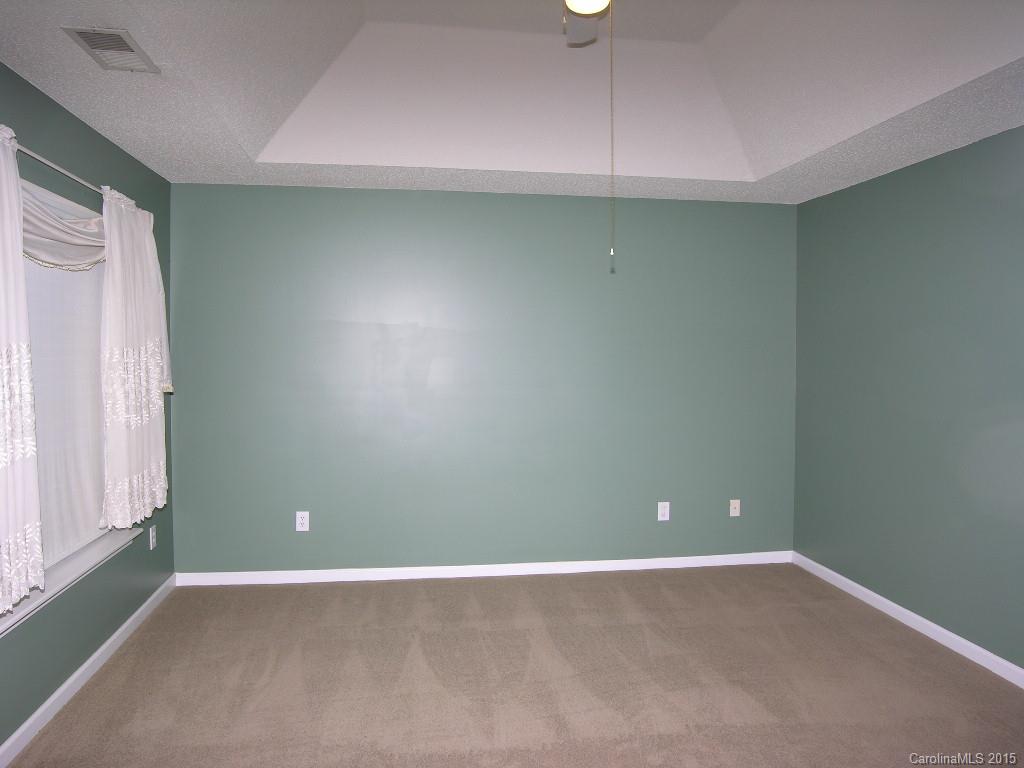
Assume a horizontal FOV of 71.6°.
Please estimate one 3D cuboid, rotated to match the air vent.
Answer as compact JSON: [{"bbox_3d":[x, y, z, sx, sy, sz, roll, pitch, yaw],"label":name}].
[{"bbox_3d":[-1.324,-1.100,2.370,0.198,0.022,0.341,0,3,-8],"label":"air vent"}]

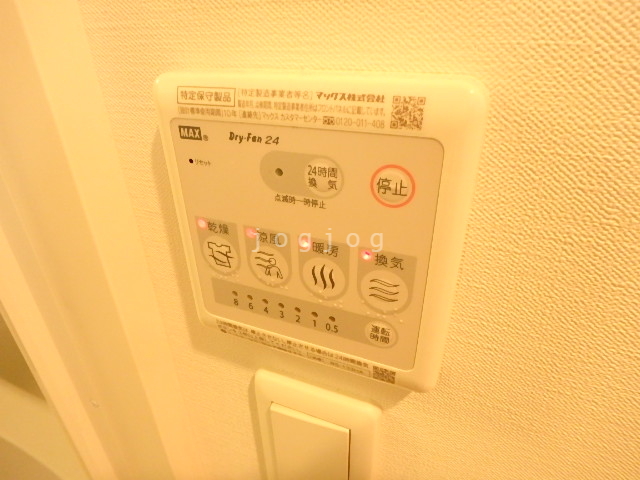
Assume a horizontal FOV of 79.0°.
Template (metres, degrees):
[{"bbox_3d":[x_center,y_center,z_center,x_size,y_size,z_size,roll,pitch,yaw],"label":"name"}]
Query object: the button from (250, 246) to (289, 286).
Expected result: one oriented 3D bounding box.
[{"bbox_3d":[-0.021,0.011,0.159,0.018,0.018,0.004,10,29,20],"label":"button"}]

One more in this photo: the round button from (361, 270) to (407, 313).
[{"bbox_3d":[0.023,0.019,0.140,0.017,0.017,0.003,11,29,21],"label":"round button"}]

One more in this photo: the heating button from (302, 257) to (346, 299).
[{"bbox_3d":[0.001,0.014,0.148,0.017,0.017,0.003,11,29,21],"label":"heating button"}]

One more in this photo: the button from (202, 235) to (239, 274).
[{"bbox_3d":[-0.042,0.006,0.165,0.017,0.017,0.003,11,29,21],"label":"button"}]

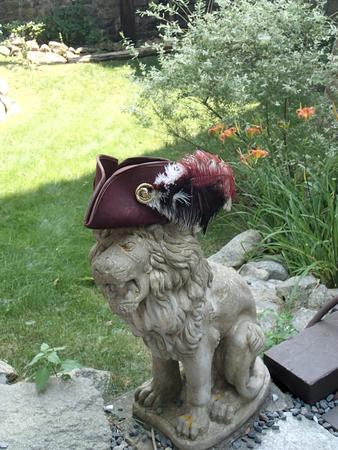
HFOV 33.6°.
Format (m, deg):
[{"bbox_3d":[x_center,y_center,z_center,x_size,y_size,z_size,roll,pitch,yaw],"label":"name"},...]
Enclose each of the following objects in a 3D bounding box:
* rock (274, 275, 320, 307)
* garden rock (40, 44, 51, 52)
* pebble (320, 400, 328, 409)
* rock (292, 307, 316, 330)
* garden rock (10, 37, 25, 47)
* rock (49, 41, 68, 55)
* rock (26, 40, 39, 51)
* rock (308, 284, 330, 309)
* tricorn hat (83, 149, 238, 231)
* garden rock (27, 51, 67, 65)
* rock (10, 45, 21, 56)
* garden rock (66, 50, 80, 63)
[{"bbox_3d":[0.506,0.260,2.220,0.175,0.110,0.130,0,24,0],"label":"rock"},{"bbox_3d":[-2.230,-3.187,10.100,0.180,0.140,0.160,0,24,0],"label":"garden rock"},{"bbox_3d":[0.467,0.539,1.680,0.026,0.018,0.022,0,24,0],"label":"pebble"},{"bbox_3d":[0.498,0.346,2.070,0.110,0.090,0.100,0,24,0],"label":"rock"},{"bbox_3d":[-2.763,-3.346,10.200,0.260,0.170,0.220,0,24,0],"label":"garden rock"},{"bbox_3d":[-2.005,-3.221,10.150,0.370,0.250,0.280,0,24,0],"label":"rock"},{"bbox_3d":[-2.489,-3.274,10.200,0.240,0.210,0.220,0,24,0],"label":"rock"},{"bbox_3d":[0.597,0.284,2.220,0.100,0.090,0.090,0,24,0],"label":"rock"},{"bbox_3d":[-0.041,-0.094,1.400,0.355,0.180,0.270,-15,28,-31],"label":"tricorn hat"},{"bbox_3d":[-2.135,-2.920,9.750,0.700,0.220,0.420,0,24,0],"label":"garden rock"},{"bbox_3d":[-2.744,-3.120,10.000,0.190,0.190,0.180,0,24,0],"label":"rock"},{"bbox_3d":[-1.708,-3.013,10.000,0.250,0.190,0.220,0,24,0],"label":"garden rock"}]

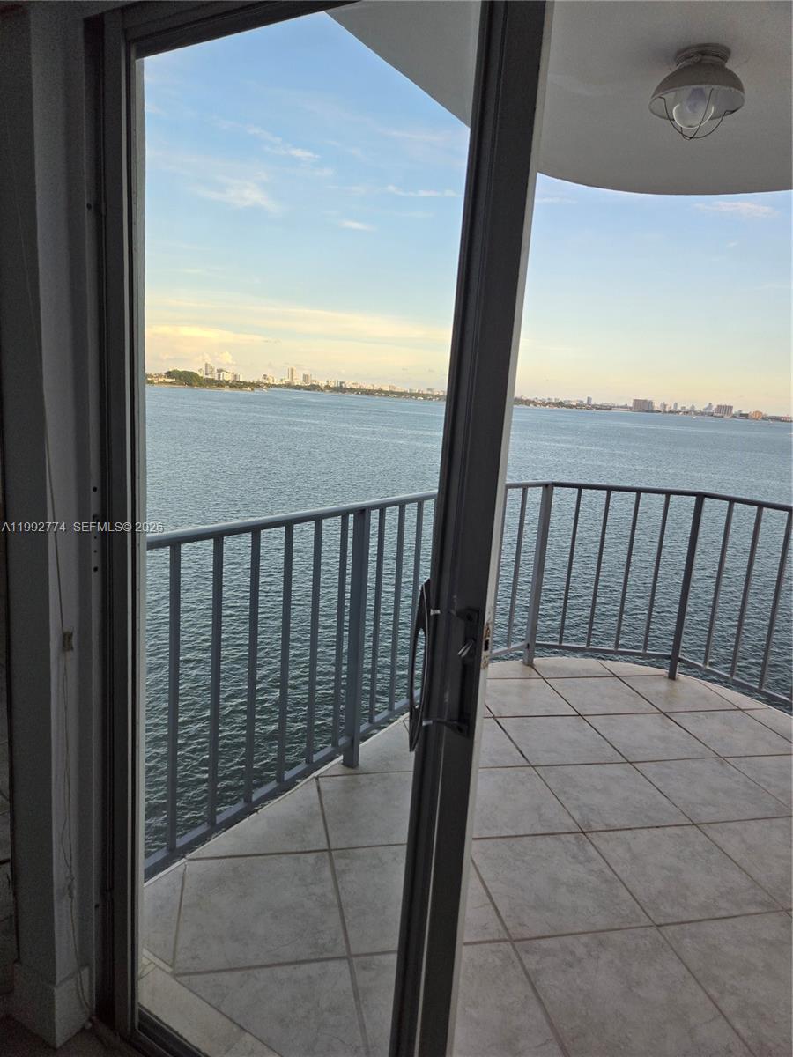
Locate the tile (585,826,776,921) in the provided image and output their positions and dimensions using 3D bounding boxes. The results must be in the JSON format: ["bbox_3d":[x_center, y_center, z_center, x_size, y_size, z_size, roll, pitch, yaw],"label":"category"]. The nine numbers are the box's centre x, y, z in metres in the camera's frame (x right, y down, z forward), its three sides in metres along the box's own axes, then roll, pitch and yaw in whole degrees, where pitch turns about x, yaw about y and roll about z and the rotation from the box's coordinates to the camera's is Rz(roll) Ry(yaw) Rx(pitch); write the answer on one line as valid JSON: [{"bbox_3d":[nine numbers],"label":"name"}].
[{"bbox_3d":[0.942,1.145,2.353,0.450,0.010,0.450,1,11,-13],"label":"tile"}]

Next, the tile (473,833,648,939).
[{"bbox_3d":[0.498,1.131,2.252,0.450,0.010,0.450,1,11,-13],"label":"tile"}]

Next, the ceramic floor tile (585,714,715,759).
[{"bbox_3d":[1.194,0.986,3.328,0.450,0.010,0.450,1,11,-13],"label":"ceramic floor tile"}]

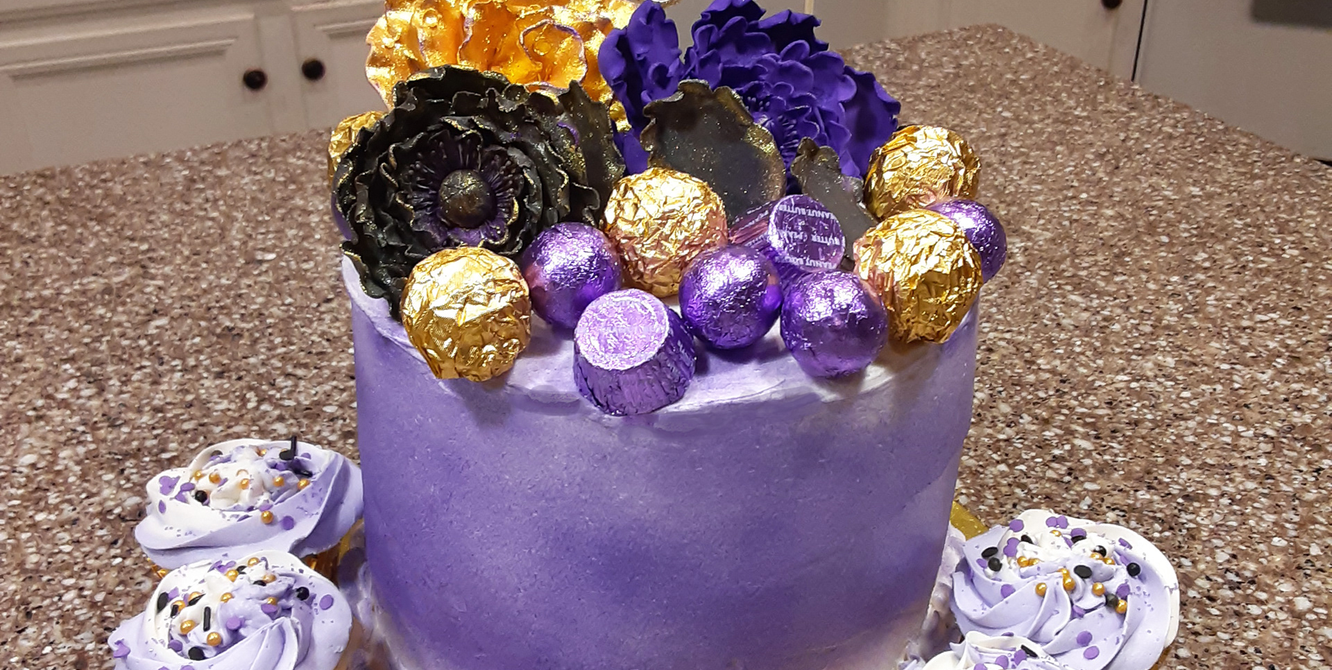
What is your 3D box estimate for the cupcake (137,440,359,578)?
[{"bbox_3d":[-0.138,0.071,0.468,0.072,0.062,0.072,-1,29,0],"label":"cupcake"}]

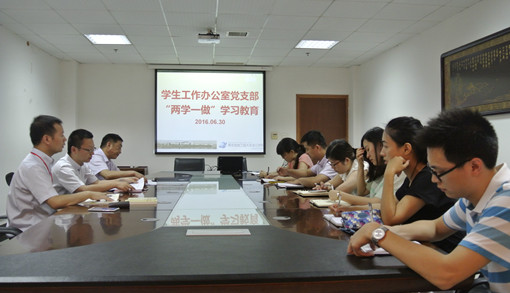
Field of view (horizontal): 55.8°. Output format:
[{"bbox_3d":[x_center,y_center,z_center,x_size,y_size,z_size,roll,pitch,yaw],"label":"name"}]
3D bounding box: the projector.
[{"bbox_3d":[-0.585,-1.395,6.200,0.290,0.095,0.250,0,0,-6],"label":"projector"}]

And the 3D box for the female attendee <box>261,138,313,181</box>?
[{"bbox_3d":[0.390,0.495,4.800,0.640,1.180,0.450,0,0,-9],"label":"female attendee"}]

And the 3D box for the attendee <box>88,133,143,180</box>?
[{"bbox_3d":[-1.260,0.480,4.500,0.660,1.220,0.500,0,0,-6],"label":"attendee"}]

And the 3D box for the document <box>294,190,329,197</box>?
[{"bbox_3d":[0.425,0.332,3.500,0.230,0.025,0.320,0,0,-6],"label":"document"}]

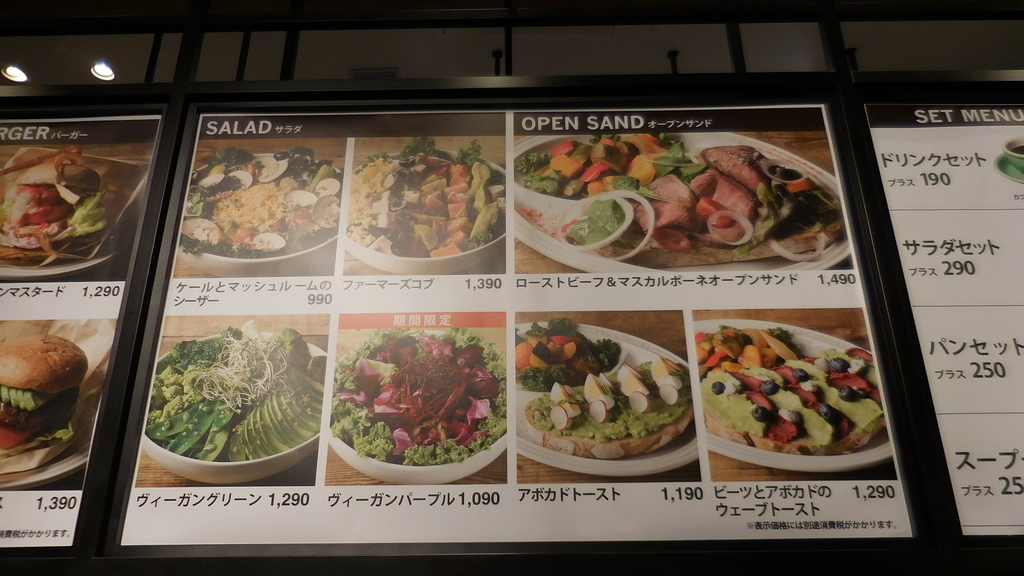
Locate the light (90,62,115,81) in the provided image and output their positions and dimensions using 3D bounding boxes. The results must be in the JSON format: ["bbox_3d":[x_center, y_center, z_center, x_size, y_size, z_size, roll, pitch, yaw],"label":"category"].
[{"bbox_3d":[-1.872,-0.986,3.382,0.100,0.050,0.100,-1,-22,0],"label":"light"}]

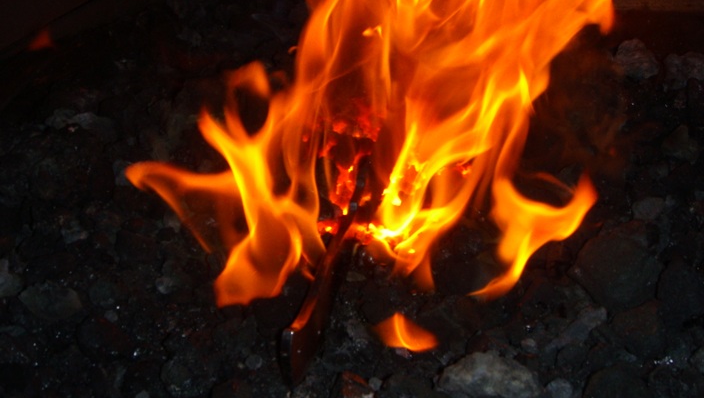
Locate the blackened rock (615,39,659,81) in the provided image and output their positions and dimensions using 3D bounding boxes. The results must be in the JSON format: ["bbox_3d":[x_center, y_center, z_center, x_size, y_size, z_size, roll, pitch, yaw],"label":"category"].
[{"bbox_3d":[0.444,-0.216,1.207,0.069,0.055,0.069,0,35,0],"label":"blackened rock"}]

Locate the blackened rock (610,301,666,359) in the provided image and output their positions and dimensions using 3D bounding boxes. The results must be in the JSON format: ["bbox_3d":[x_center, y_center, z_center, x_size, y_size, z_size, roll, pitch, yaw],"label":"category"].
[{"bbox_3d":[0.281,0.129,0.757,0.055,0.044,0.055,0,35,0],"label":"blackened rock"}]

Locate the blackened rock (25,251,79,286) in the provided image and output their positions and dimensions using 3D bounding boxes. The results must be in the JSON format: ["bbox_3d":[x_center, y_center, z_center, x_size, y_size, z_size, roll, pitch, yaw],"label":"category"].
[{"bbox_3d":[-0.325,0.074,0.836,0.058,0.035,0.045,0,35,0],"label":"blackened rock"}]

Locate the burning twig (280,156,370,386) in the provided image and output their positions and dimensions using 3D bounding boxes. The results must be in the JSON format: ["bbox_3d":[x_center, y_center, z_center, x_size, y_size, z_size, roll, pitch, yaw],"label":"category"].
[{"bbox_3d":[-0.019,0.052,0.824,0.045,0.050,0.322,7,39,10],"label":"burning twig"}]

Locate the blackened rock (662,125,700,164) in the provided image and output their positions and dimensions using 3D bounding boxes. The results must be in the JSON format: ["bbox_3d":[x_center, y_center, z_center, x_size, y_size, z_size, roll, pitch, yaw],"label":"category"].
[{"bbox_3d":[0.446,-0.074,1.047,0.051,0.041,0.051,0,35,0],"label":"blackened rock"}]

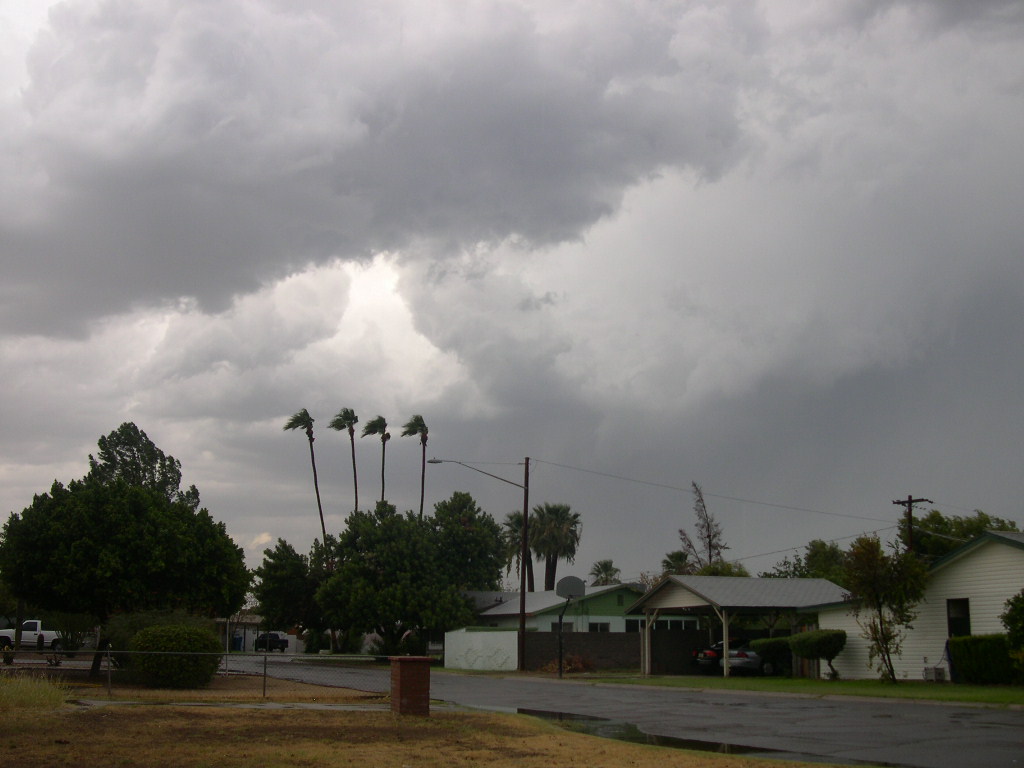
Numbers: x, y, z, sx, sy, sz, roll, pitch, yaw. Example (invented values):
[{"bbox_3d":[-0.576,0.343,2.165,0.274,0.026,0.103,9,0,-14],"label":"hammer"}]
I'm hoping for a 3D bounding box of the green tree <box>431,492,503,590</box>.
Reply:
[{"bbox_3d":[-3.666,14.024,82.945,6.400,12.080,6.200,0,-13,0],"label":"green tree"}]

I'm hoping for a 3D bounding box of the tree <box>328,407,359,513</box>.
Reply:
[{"bbox_3d":[-16.160,13.865,108.596,3.509,23.660,2.900,0,-13,0],"label":"tree"}]

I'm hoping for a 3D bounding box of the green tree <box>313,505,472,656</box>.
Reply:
[{"bbox_3d":[-8.189,13.376,76.935,10.400,10.550,9.800,0,-13,0],"label":"green tree"}]

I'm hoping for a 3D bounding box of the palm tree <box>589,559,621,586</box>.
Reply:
[{"bbox_3d":[7.548,18.125,91.258,2.617,7.843,2.700,0,-13,0],"label":"palm tree"}]

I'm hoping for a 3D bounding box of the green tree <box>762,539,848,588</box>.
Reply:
[{"bbox_3d":[17.239,12.512,64.856,5.600,7.150,5.200,0,-13,0],"label":"green tree"}]

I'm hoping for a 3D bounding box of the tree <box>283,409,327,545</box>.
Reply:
[{"bbox_3d":[-19.388,13.955,108.572,5.632,23.440,3.000,0,-13,0],"label":"tree"}]

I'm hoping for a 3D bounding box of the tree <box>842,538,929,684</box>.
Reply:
[{"bbox_3d":[12.128,7.212,36.112,2.650,4.730,2.500,0,-13,0],"label":"tree"}]

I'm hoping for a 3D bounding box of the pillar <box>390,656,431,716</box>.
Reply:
[{"bbox_3d":[-1.735,5.152,19.235,0.570,0.951,0.570,6,-14,-25],"label":"pillar"}]

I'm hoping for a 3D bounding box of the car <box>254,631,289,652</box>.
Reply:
[{"bbox_3d":[-21.930,23.612,102.287,1.850,1.720,4.900,-2,-13,8],"label":"car"}]

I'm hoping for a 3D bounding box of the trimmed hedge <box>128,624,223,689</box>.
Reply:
[{"bbox_3d":[-10.247,8.224,34.013,2.850,1.850,2.600,0,-13,0],"label":"trimmed hedge"}]

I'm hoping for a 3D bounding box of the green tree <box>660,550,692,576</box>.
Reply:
[{"bbox_3d":[11.887,15.776,80.516,2.500,7.640,2.500,0,-13,0],"label":"green tree"}]

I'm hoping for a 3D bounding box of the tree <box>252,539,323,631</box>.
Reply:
[{"bbox_3d":[-18.520,17.443,92.408,6.400,9.430,6.200,0,-13,0],"label":"tree"}]

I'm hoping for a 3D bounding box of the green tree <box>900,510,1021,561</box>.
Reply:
[{"bbox_3d":[27.821,12.401,68.995,7.558,9.399,7.500,0,-13,0],"label":"green tree"}]

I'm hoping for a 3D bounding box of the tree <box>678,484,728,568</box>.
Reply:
[{"bbox_3d":[11.280,10.893,65.215,3.100,10.410,3.000,0,-13,0],"label":"tree"}]

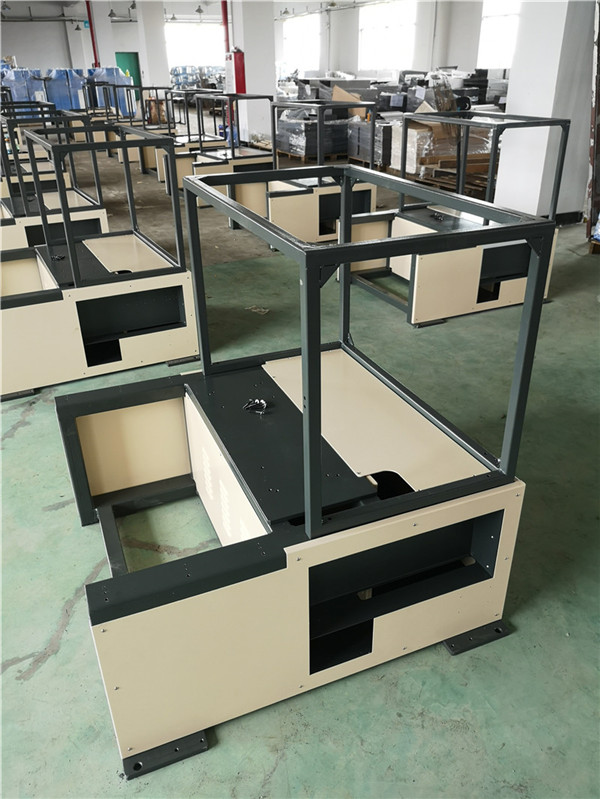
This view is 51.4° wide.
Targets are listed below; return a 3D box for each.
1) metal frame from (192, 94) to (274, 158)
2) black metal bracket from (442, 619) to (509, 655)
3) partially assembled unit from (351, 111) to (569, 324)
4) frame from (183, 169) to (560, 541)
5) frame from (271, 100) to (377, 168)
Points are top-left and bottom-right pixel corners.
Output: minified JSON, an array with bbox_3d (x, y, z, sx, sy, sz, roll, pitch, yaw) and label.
[{"bbox_3d":[-0.855,-3.585,8.188,0.597,0.695,1.027,-17,32,-27],"label":"metal frame"},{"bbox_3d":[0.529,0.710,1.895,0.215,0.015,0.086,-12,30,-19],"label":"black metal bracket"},{"bbox_3d":[1.032,-1.357,4.484,1.148,1.221,1.105,-13,30,-21],"label":"partially assembled unit"},{"bbox_3d":[0.102,-0.246,1.864,0.597,0.695,1.027,-12,30,-19],"label":"frame"},{"bbox_3d":[0.210,-2.613,6.319,0.597,0.695,1.027,-15,31,-24],"label":"frame"}]

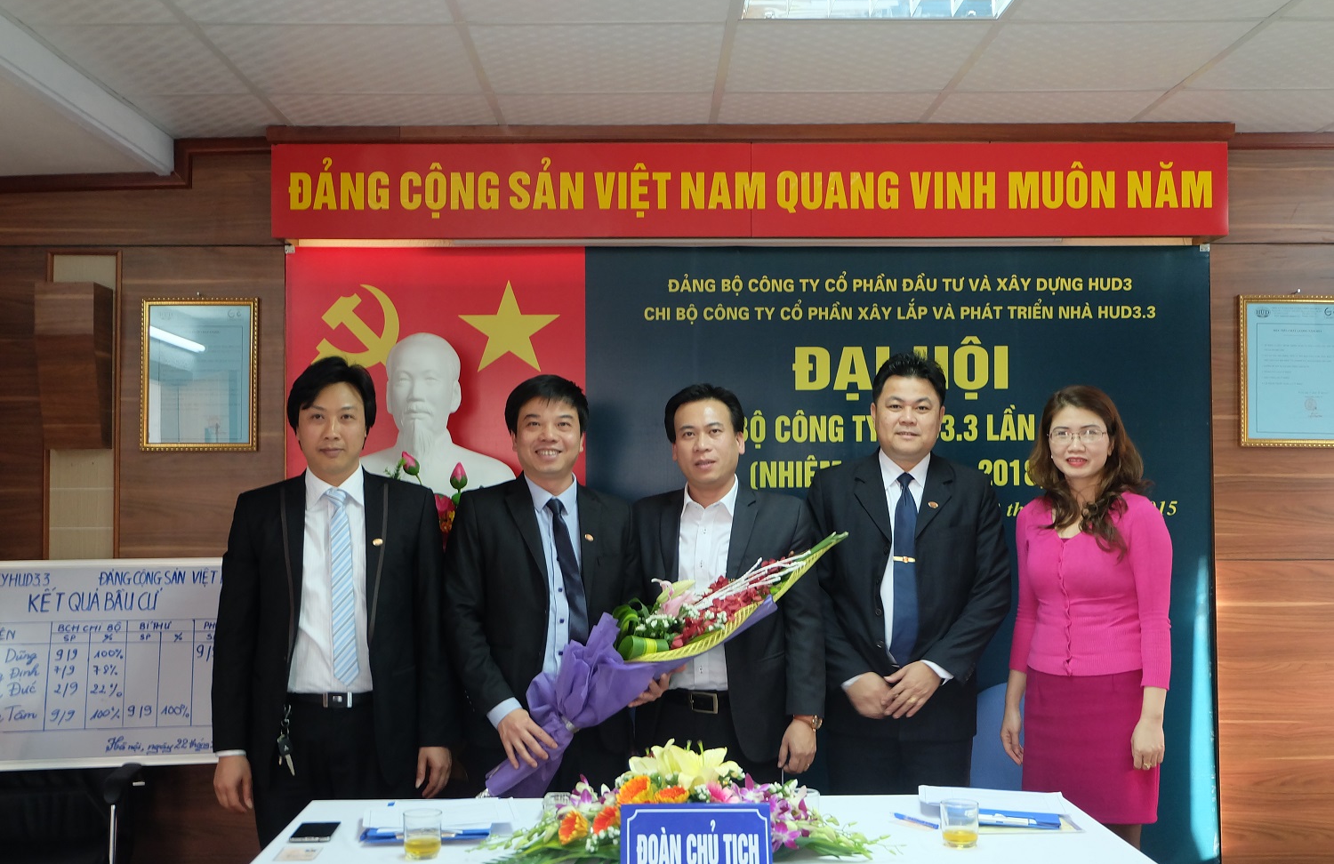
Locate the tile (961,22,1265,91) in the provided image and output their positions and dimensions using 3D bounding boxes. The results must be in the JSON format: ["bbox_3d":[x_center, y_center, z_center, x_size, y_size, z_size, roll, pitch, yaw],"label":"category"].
[{"bbox_3d":[1.060,-0.934,3.497,0.600,0.020,0.575,0,-2,-1],"label":"tile"}]

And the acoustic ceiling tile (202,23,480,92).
[{"bbox_3d":[-0.776,-0.923,3.473,0.600,0.020,0.575,0,-2,-1],"label":"acoustic ceiling tile"}]

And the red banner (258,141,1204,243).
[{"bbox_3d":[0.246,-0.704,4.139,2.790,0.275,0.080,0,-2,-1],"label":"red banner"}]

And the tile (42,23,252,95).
[{"bbox_3d":[-1.250,-0.897,3.394,0.380,0.018,0.600,0,-1,-1],"label":"tile"}]

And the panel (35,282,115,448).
[{"bbox_3d":[-1.734,-0.191,4.117,0.175,0.472,0.140,0,-1,-1],"label":"panel"}]

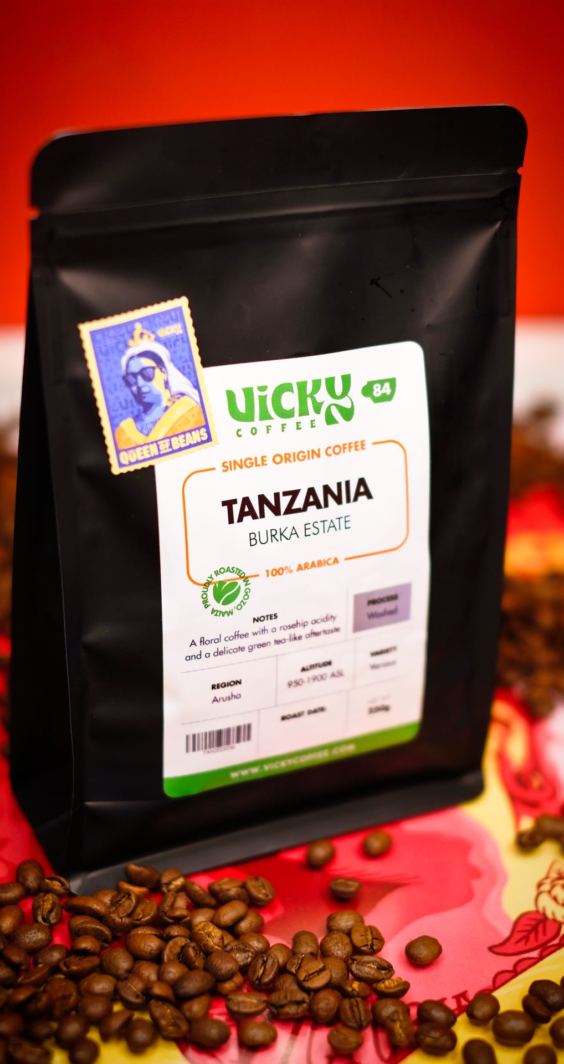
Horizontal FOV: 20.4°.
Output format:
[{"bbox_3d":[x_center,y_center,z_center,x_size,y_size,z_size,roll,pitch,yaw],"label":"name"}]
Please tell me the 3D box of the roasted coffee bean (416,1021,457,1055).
[{"bbox_3d":[0.041,0.134,0.414,0.011,0.006,0.008,8,26,13],"label":"roasted coffee bean"}]

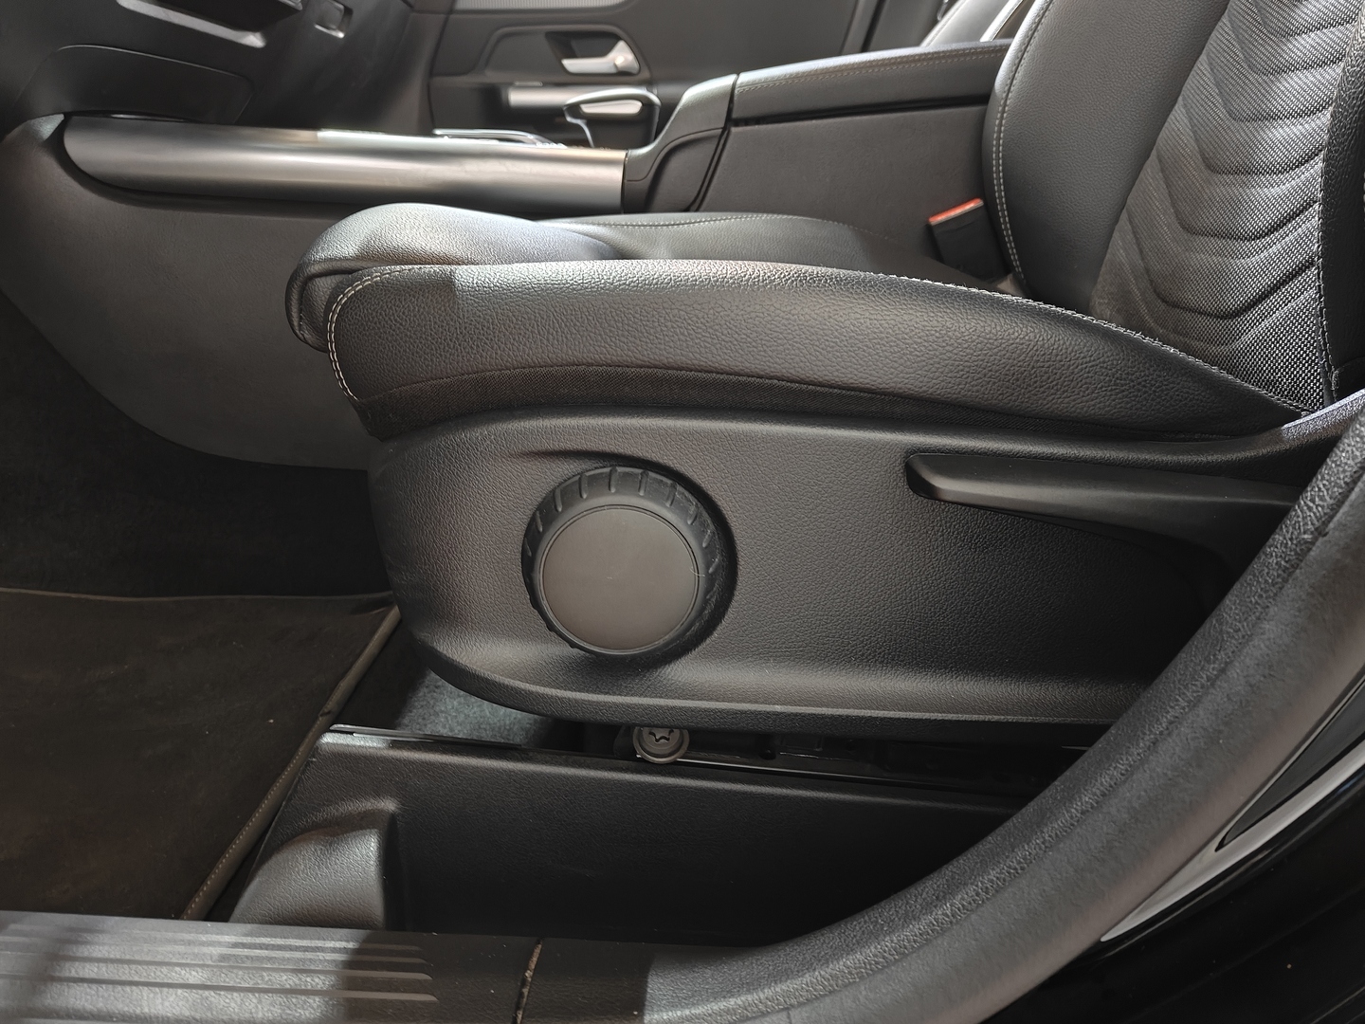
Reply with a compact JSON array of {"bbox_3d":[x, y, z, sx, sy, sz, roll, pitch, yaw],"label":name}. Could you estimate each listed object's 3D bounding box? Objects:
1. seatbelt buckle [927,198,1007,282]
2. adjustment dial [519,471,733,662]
[{"bbox_3d":[0.227,-0.213,0.789,0.046,0.065,0.024,-20,22,12],"label":"seatbelt buckle"},{"bbox_3d":[-0.025,0.025,0.411,0.086,0.086,0.024,0,18,0],"label":"adjustment dial"}]

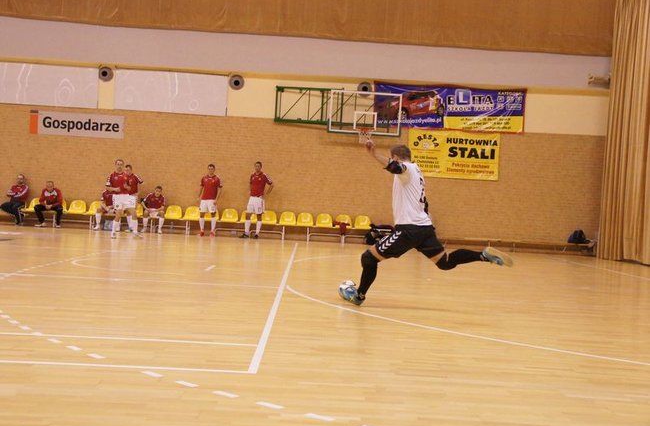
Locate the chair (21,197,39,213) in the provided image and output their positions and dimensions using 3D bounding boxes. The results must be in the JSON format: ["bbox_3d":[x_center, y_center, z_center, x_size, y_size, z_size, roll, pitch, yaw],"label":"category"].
[{"bbox_3d":[-7.105,-0.171,19.819,0.430,0.360,0.430,3,1,-1],"label":"chair"}]

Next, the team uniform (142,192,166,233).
[{"bbox_3d":[-4.236,-0.012,20.200,0.550,1.030,0.680,3,1,-6],"label":"team uniform"}]

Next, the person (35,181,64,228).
[{"bbox_3d":[-6.671,-0.206,19.655,0.620,1.120,0.800,3,1,-1],"label":"person"}]

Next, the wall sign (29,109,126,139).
[{"bbox_3d":[-6.335,-2.250,20.750,2.380,0.610,0.050,3,1,-1],"label":"wall sign"}]

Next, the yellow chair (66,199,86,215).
[{"bbox_3d":[-6.072,-0.139,19.835,0.430,0.360,0.430,3,1,-1],"label":"yellow chair"}]

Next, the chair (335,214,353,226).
[{"bbox_3d":[0.459,0.214,19.936,0.430,0.360,0.430,3,1,-1],"label":"chair"}]

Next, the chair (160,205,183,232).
[{"bbox_3d":[-3.722,0.140,19.874,0.440,0.600,0.450,3,1,-1],"label":"chair"}]

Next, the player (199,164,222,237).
[{"bbox_3d":[-2.816,-0.309,20.100,0.530,1.800,0.340,3,1,-3],"label":"player"}]

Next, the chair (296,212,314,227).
[{"bbox_3d":[-0.474,0.164,19.922,0.430,0.360,0.430,3,1,-1],"label":"chair"}]

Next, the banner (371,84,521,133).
[{"bbox_3d":[3.219,-2.689,20.850,3.850,1.150,0.050,3,1,-1],"label":"banner"}]

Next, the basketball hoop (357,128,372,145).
[{"bbox_3d":[0.983,-1.890,20.050,0.460,0.450,0.500,3,1,-1],"label":"basketball hoop"}]

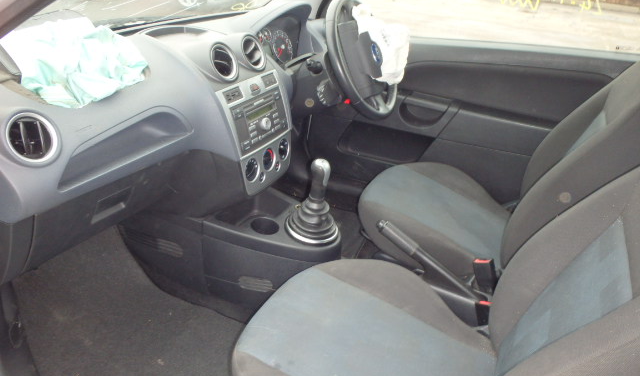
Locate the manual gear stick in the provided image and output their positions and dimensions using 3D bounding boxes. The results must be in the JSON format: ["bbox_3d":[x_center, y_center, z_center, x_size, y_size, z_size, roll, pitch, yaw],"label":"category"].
[{"bbox_3d":[-0.018,0.024,1.331,0.145,0.222,0.142,0,27,0],"label":"manual gear stick"}]

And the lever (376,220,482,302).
[{"bbox_3d":[0.254,0.176,1.236,0.305,0.058,0.038,38,38,10],"label":"lever"}]

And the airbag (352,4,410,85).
[{"bbox_3d":[0.182,-0.397,1.477,0.135,0.230,0.190,1,24,32],"label":"airbag"}]

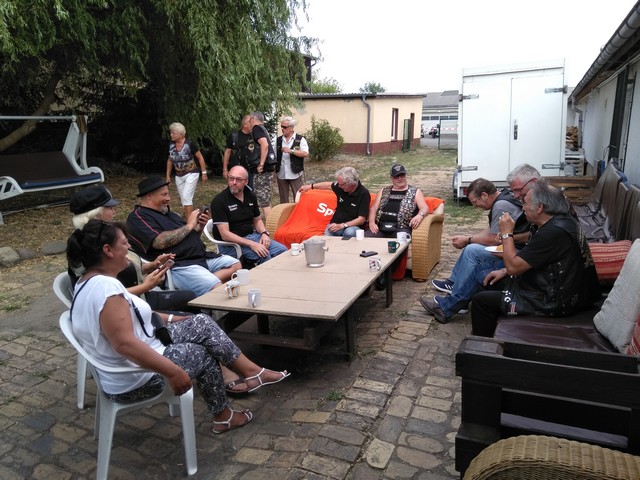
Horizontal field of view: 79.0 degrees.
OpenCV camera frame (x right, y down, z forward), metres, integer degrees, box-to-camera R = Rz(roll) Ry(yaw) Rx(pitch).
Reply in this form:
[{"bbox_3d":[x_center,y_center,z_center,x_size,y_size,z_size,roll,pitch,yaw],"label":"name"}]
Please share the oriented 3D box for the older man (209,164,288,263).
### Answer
[{"bbox_3d":[-0.577,-0.029,3.507,0.850,1.280,0.620,7,19,33],"label":"older man"}]

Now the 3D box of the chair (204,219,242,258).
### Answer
[{"bbox_3d":[-0.740,0.190,3.620,0.570,0.800,0.570,5,18,29],"label":"chair"}]

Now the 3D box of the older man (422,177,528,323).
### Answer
[{"bbox_3d":[1.289,0.043,3.198,0.920,1.100,0.560,2,16,17],"label":"older man"}]

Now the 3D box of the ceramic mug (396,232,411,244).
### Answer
[{"bbox_3d":[0.787,-0.014,3.680,0.120,0.095,0.085,0,16,10],"label":"ceramic mug"}]

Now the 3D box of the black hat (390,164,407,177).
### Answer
[{"bbox_3d":[0.825,-0.730,4.080,0.180,0.130,0.250,0,16,10],"label":"black hat"}]

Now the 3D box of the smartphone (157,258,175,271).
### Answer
[{"bbox_3d":[-0.924,0.154,2.300,0.070,0.009,0.145,20,60,45],"label":"smartphone"}]

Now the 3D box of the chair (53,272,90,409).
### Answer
[{"bbox_3d":[-1.193,0.503,2.454,0.560,0.820,0.560,-5,16,-9],"label":"chair"}]

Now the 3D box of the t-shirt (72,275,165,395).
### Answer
[{"bbox_3d":[-1.032,0.469,1.970,0.380,0.560,0.460,-11,17,-24],"label":"t-shirt"}]

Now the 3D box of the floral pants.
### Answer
[{"bbox_3d":[-0.839,0.689,2.150,0.740,0.470,0.400,-11,17,-24],"label":"floral pants"}]

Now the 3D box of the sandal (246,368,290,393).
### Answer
[{"bbox_3d":[-0.276,0.745,2.060,0.250,0.085,0.090,-23,20,-12],"label":"sandal"}]

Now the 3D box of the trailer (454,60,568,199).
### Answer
[{"bbox_3d":[4.220,-2.560,9.294,2.050,2.400,3.800,2,16,17],"label":"trailer"}]

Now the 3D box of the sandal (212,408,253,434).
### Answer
[{"bbox_3d":[-0.524,1.064,2.316,0.245,0.100,0.090,-10,17,-23],"label":"sandal"}]

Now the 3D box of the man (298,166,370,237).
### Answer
[{"bbox_3d":[0.209,-0.227,4.265,0.760,1.140,0.900,6,18,28],"label":"man"}]

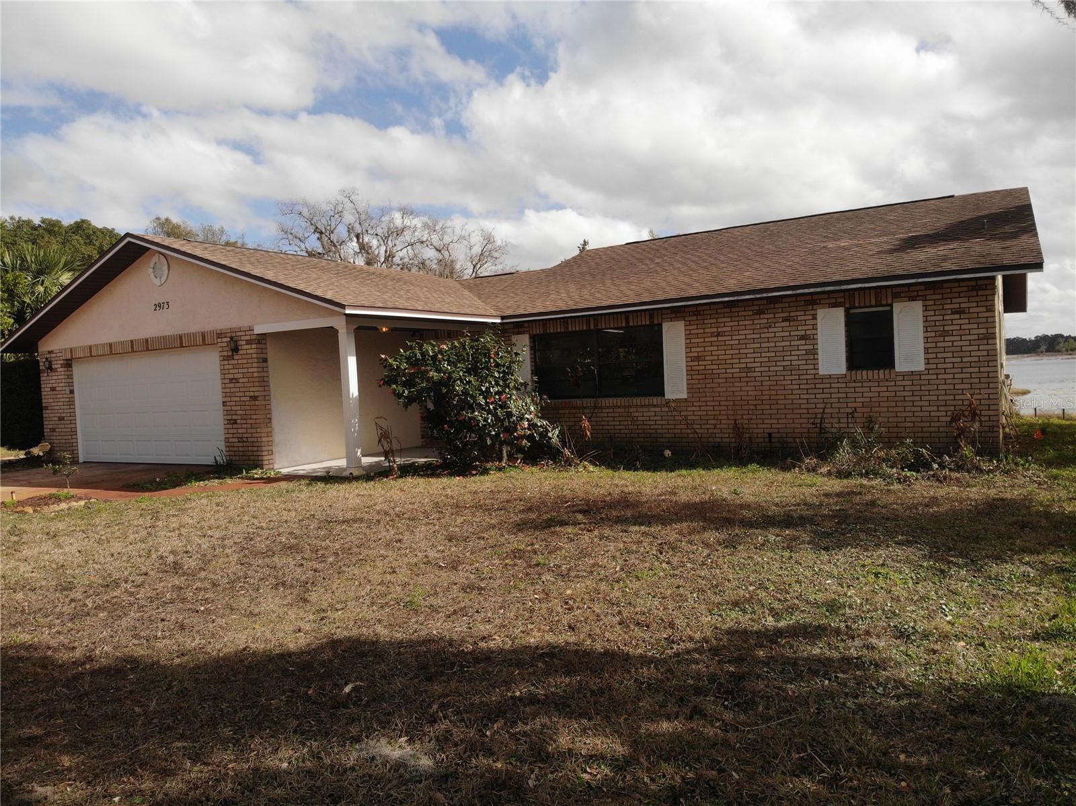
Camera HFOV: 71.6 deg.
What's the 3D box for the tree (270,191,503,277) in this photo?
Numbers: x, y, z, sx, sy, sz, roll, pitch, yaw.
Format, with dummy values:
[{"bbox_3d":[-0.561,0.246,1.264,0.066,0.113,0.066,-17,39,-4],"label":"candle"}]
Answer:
[{"bbox_3d":[-8.200,-5.600,43.000,13.000,13.400,11.500,-3,2,-10],"label":"tree"}]

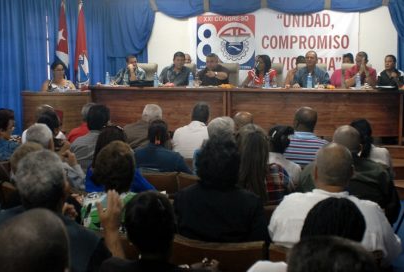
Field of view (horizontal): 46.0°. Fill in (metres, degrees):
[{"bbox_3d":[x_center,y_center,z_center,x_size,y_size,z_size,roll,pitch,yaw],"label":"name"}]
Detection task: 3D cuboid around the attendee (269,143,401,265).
[{"bbox_3d":[0.612,0.660,2.362,0.590,1.290,0.830,1,8,6],"label":"attendee"}]

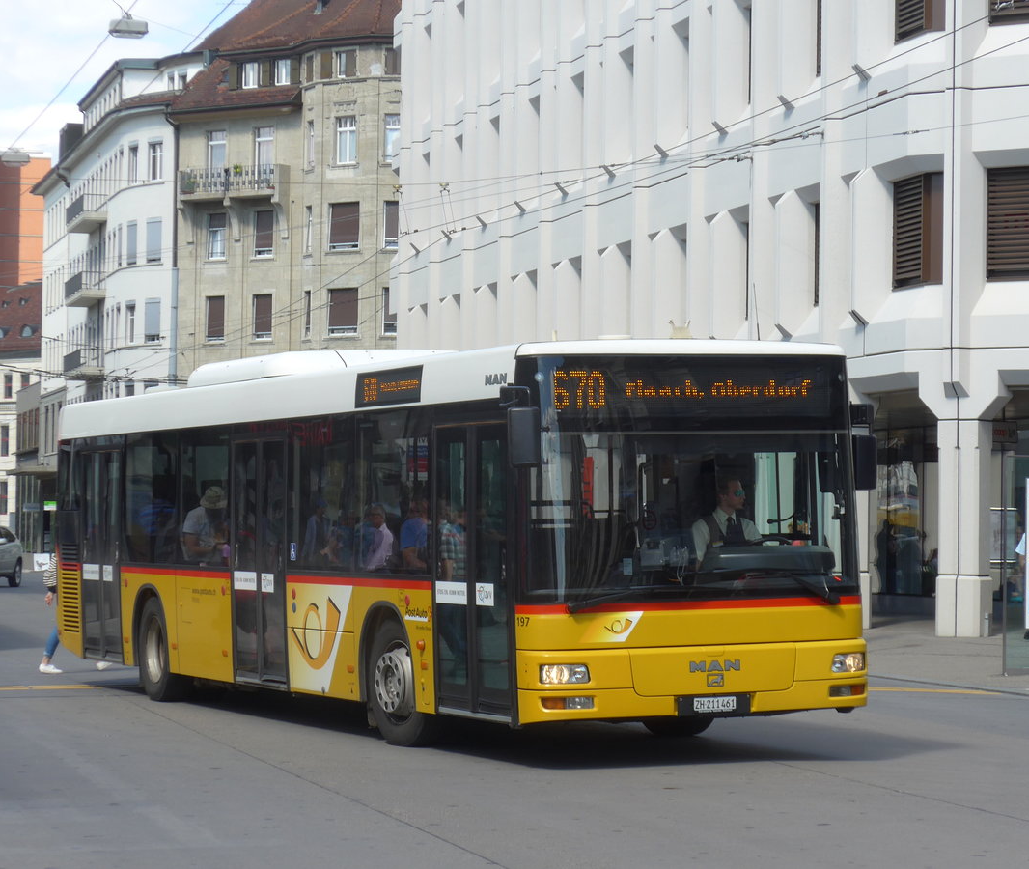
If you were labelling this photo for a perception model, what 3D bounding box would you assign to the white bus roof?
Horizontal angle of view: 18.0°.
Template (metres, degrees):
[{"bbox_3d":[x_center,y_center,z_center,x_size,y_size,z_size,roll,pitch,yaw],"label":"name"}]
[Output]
[{"bbox_3d":[-1.086,-0.400,26.051,2.450,0.590,11.850,-1,-1,-22],"label":"white bus roof"}]

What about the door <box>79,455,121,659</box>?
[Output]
[{"bbox_3d":[-3.673,1.088,29.218,0.090,1.910,1.400,-1,-1,-22],"label":"door"}]

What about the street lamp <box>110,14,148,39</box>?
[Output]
[{"bbox_3d":[-6.297,-6.659,53.000,0.650,0.390,0.360,1,-1,-7],"label":"street lamp"}]

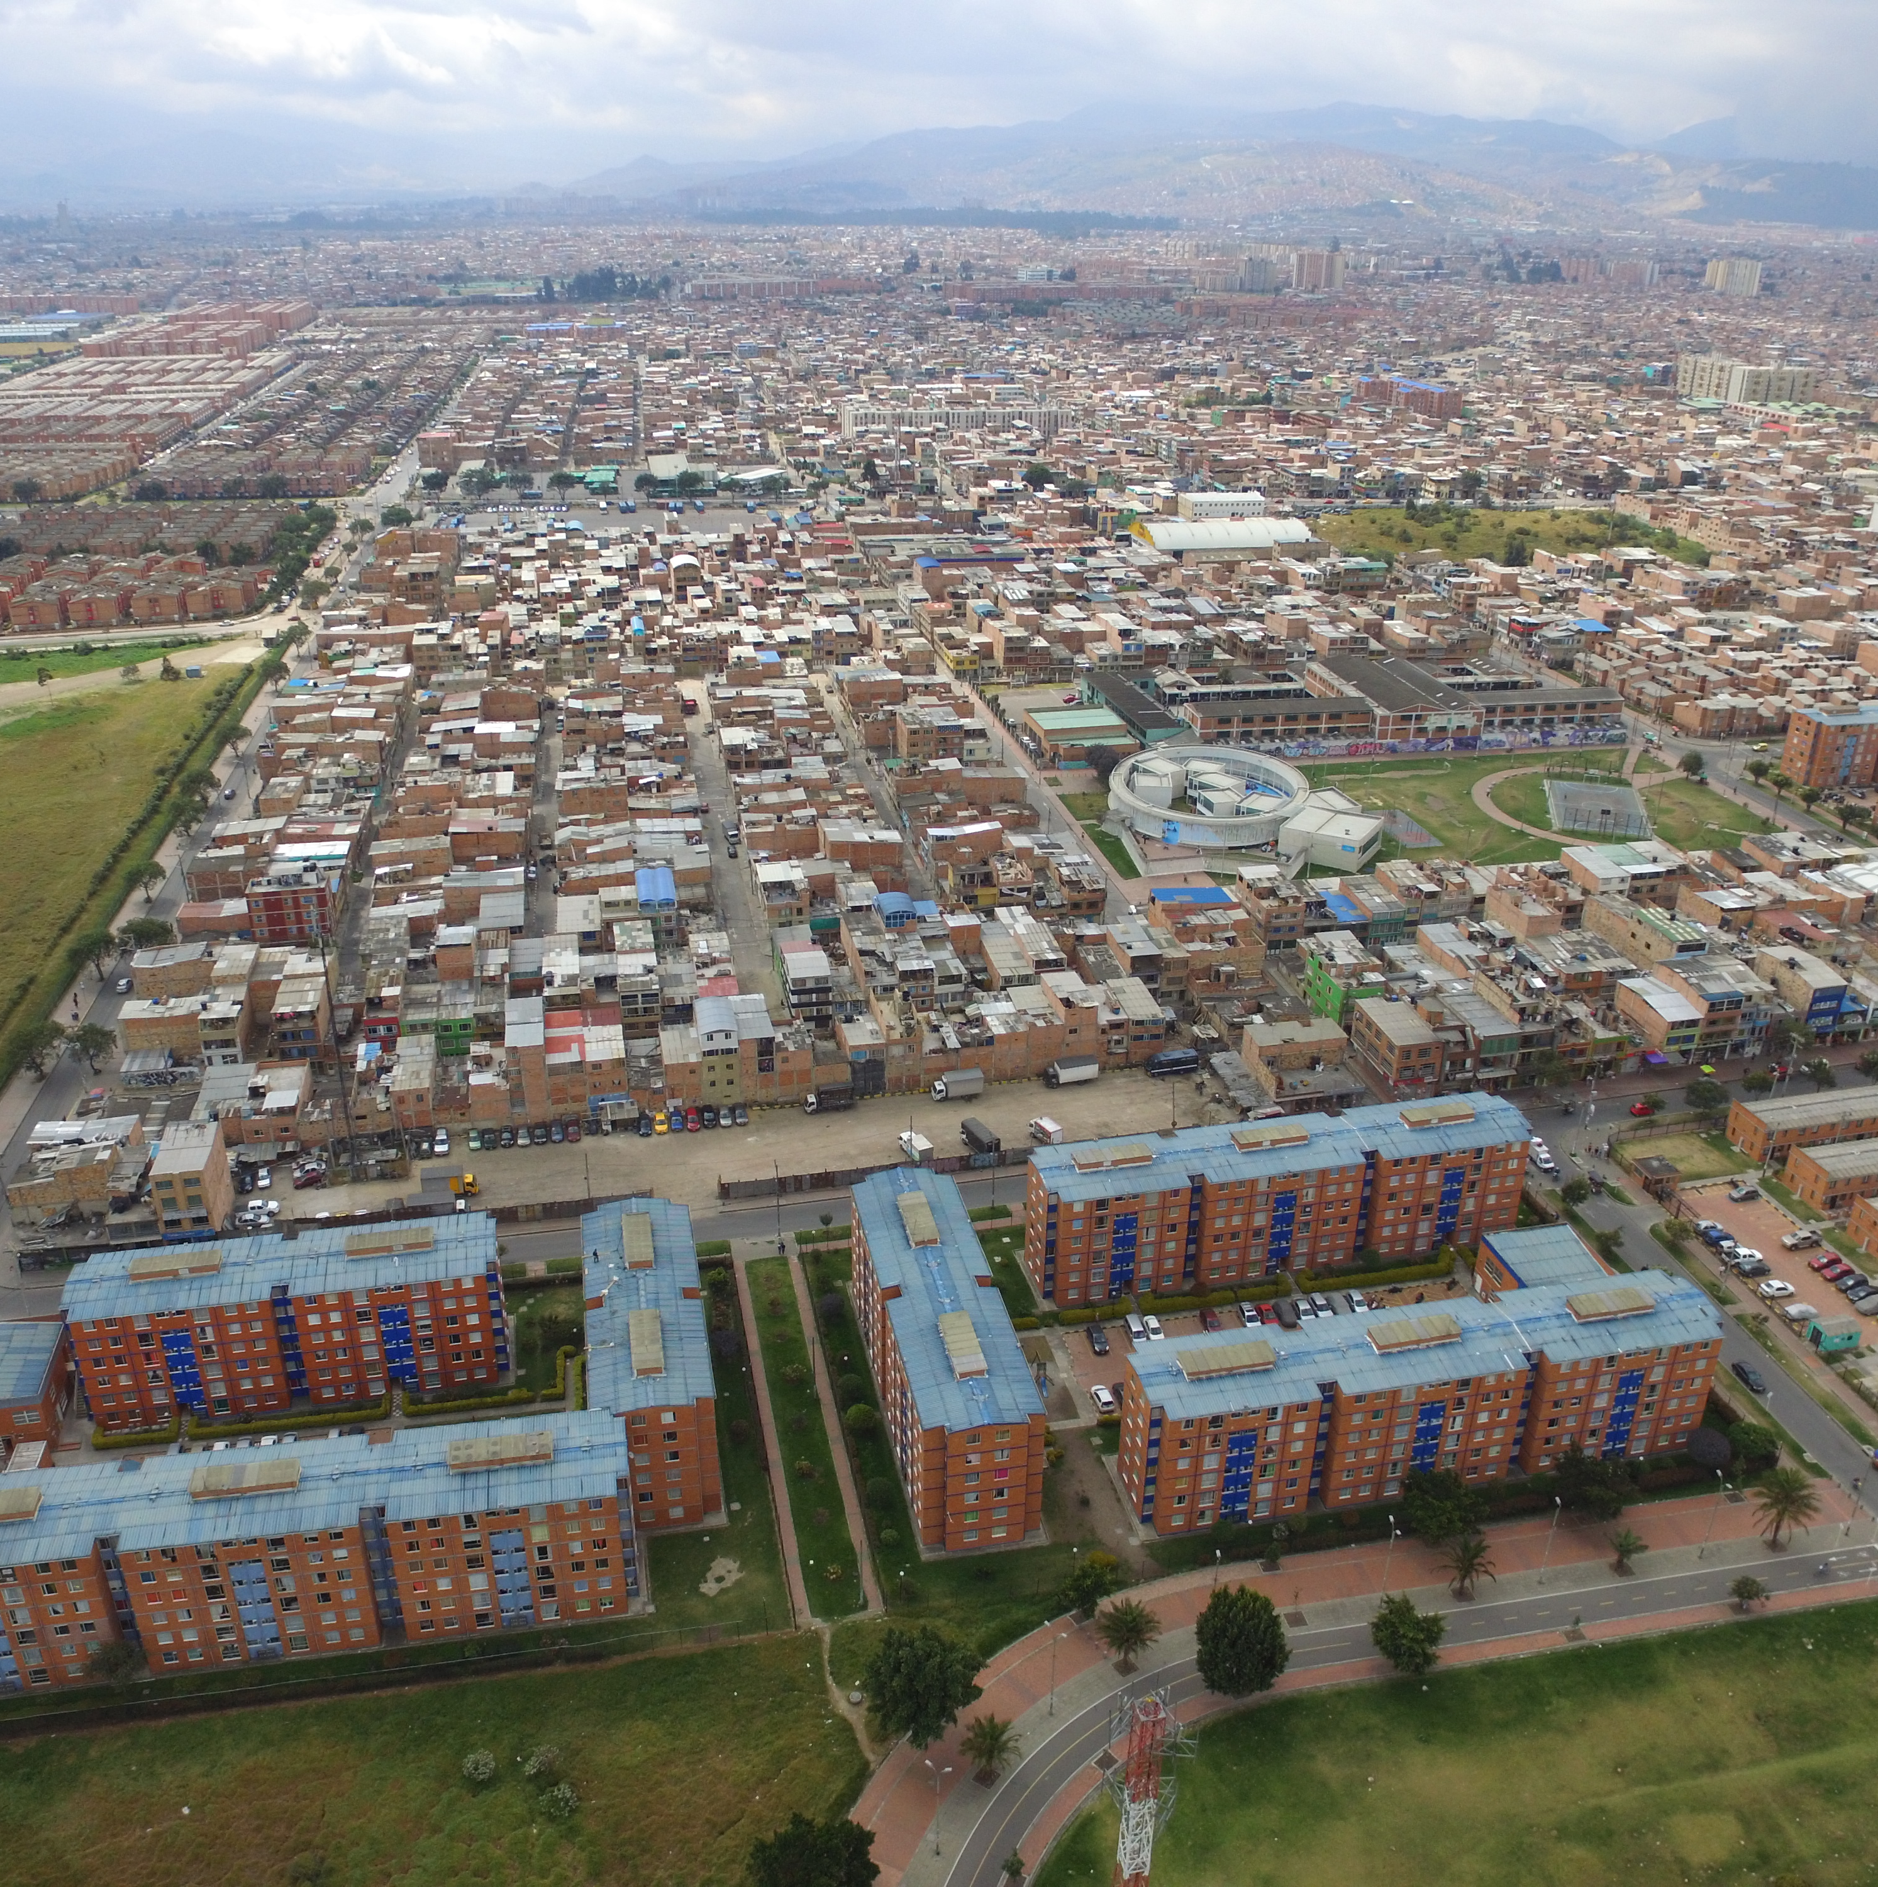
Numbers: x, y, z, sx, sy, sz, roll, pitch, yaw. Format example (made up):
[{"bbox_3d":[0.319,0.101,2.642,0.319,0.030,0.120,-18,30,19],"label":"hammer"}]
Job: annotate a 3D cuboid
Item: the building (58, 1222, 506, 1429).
[{"bbox_3d":[-68.021,39.549,154.786,41.760,15.600,10.960,-4,26,-11],"label":"building"}]

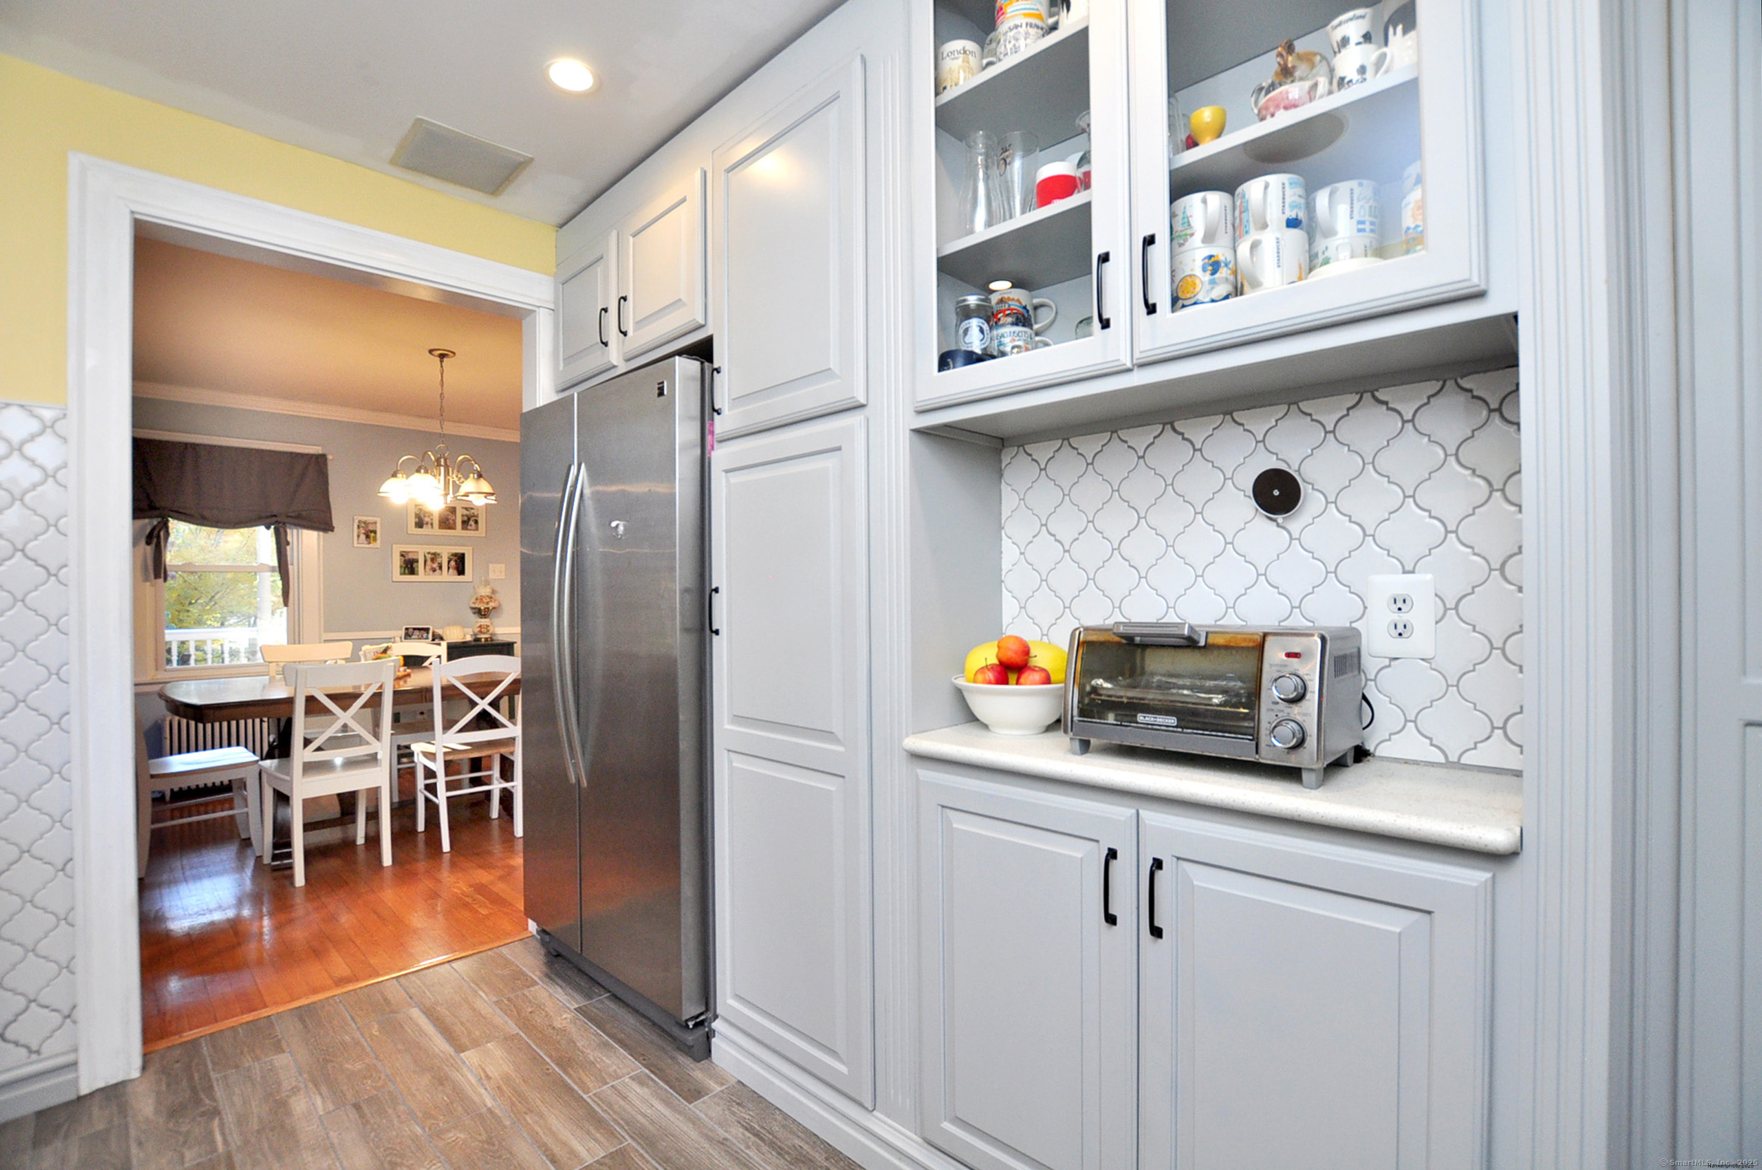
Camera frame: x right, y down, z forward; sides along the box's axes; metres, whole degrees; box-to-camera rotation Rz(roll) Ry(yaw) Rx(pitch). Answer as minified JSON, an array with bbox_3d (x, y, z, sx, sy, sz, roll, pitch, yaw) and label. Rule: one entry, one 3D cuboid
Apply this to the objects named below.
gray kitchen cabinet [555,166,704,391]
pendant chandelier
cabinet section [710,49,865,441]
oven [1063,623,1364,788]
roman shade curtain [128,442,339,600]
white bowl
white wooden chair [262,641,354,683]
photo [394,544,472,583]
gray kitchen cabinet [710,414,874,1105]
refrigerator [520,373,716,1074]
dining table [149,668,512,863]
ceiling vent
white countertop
[{"bbox_3d":[-0.583,-0.866,2.346,0.870,0.450,0.500,0,0,42],"label":"gray kitchen cabinet"},{"bbox_3d":[-2.351,-0.832,3.890,0.630,0.860,0.630,0,0,-42],"label":"pendant chandelier"},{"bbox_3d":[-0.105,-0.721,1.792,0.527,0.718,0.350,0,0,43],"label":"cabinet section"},{"bbox_3d":[0.541,0.184,1.227,0.395,0.216,0.265,0,0,41],"label":"oven"},{"bbox_3d":[-4.148,-0.381,4.648,1.070,0.980,0.120,0,0,-42],"label":"roman shade curtain"},{"bbox_3d":[0.278,0.243,1.490,0.255,0.102,0.255,0,0,0],"label":"white bowl"},{"bbox_3d":[-3.065,0.781,3.939,0.430,0.910,0.500,0,0,-41],"label":"white wooden chair"},{"bbox_3d":[-3.325,-0.156,5.461,0.520,0.270,0.025,0,0,-42],"label":"photo"},{"bbox_3d":[-0.047,0.370,1.866,0.560,1.450,0.500,0,0,42],"label":"gray kitchen cabinet"},{"bbox_3d":[-0.591,0.329,2.346,0.910,1.780,0.800,0,0,43],"label":"refrigerator"},{"bbox_3d":[-2.409,0.847,3.736,1.850,0.760,1.050,0,0,-41],"label":"dining table"},{"bbox_3d":[-1.217,-1.228,2.128,0.290,0.025,0.300,0,0,-43],"label":"ceiling vent"},{"bbox_3d":[0.515,0.311,1.278,0.910,0.040,0.320,0,0,41],"label":"white countertop"}]

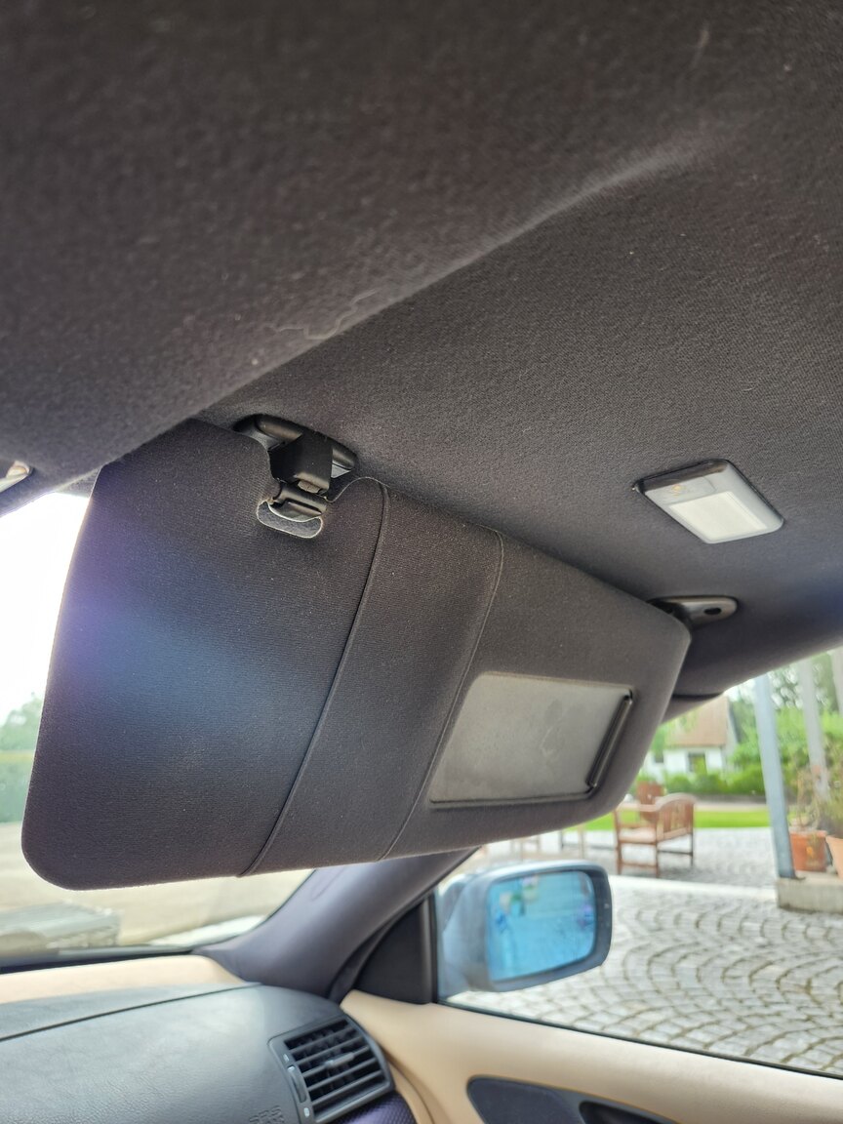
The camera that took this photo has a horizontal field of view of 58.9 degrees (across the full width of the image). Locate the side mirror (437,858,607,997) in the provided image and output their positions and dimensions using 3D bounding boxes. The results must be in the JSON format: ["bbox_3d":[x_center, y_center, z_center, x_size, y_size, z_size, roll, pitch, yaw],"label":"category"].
[{"bbox_3d":[0.131,0.454,0.949,0.220,0.130,0.110,10,-19,-33],"label":"side mirror"}]

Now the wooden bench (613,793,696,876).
[{"bbox_3d":[2.880,3.291,9.131,0.590,0.890,1.360,-11,-19,34],"label":"wooden bench"}]

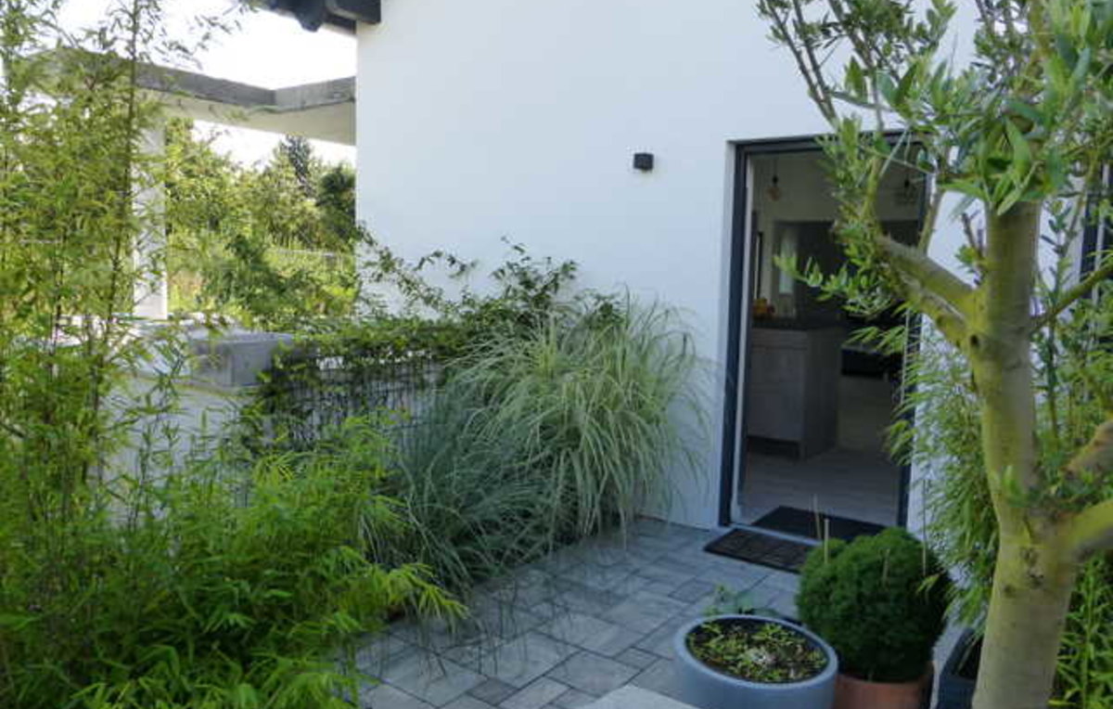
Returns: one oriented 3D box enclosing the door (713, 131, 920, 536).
[{"bbox_3d":[1.352,-0.047,4.138,0.970,2.080,0.110,6,7,36],"label":"door"}]

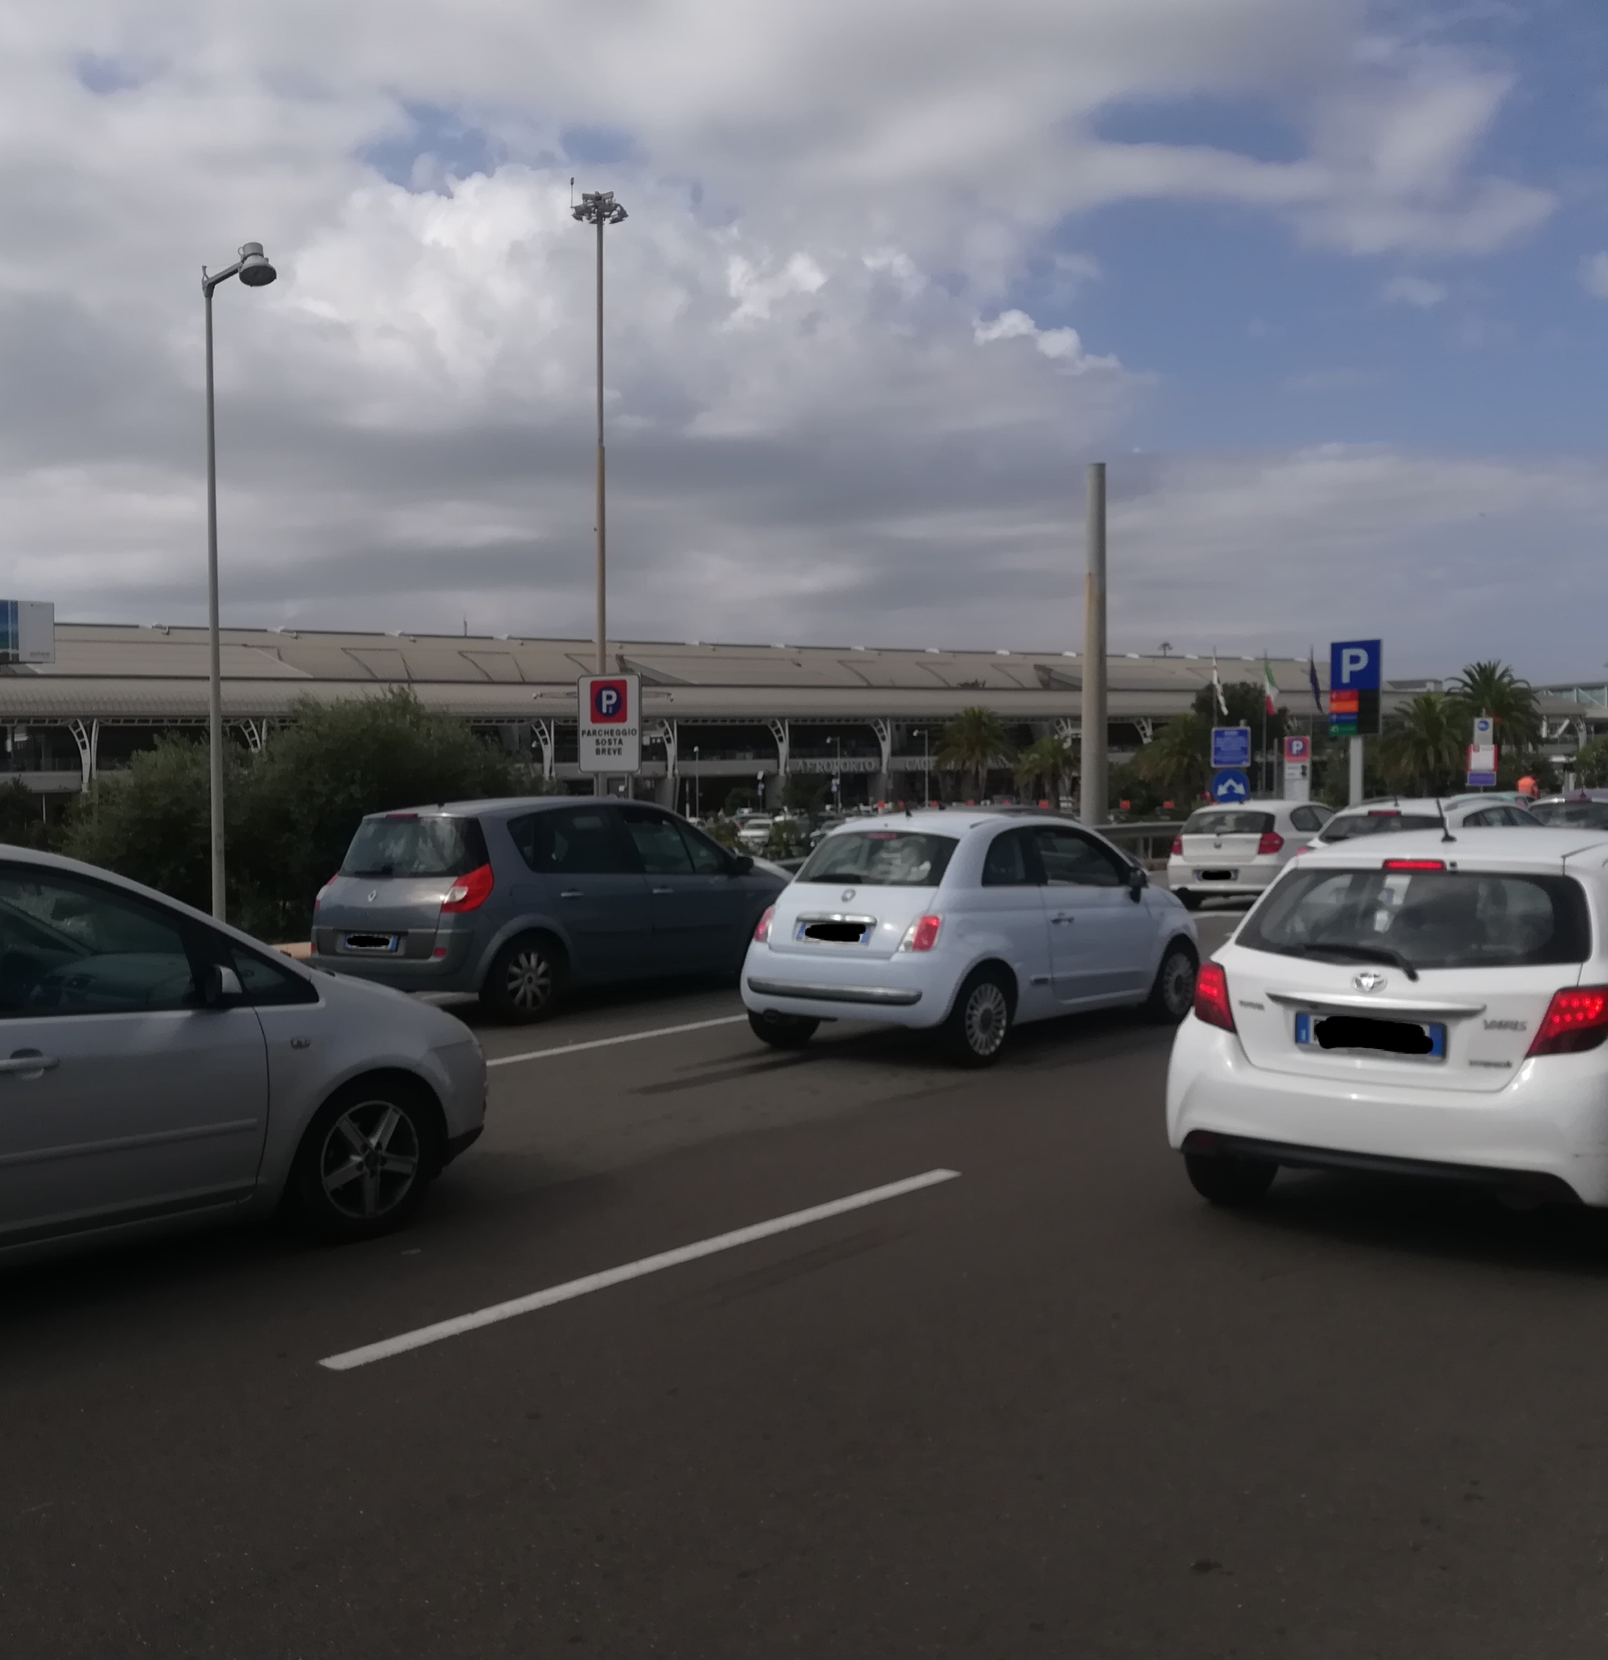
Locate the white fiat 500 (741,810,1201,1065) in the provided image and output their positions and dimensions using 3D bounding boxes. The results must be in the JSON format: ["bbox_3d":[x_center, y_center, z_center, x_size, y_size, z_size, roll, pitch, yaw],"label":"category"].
[{"bbox_3d":[1.259,0.598,10.949,1.647,1.488,3.546,1,3,40],"label":"white fiat 500"}]

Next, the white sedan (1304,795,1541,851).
[{"bbox_3d":[7.198,0.338,18.457,1.790,1.460,4.300,1,3,41],"label":"white sedan"}]

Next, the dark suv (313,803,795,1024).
[{"bbox_3d":[-1.756,0.491,13.054,1.830,1.620,4.259,1,3,36],"label":"dark suv"}]

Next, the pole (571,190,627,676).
[{"bbox_3d":[-8.133,-12.282,65.536,2.100,25.337,2.100,0,2,0],"label":"pole"}]

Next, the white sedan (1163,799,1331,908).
[{"bbox_3d":[6.329,0.275,21.400,1.771,1.420,4.239,1,3,42],"label":"white sedan"}]

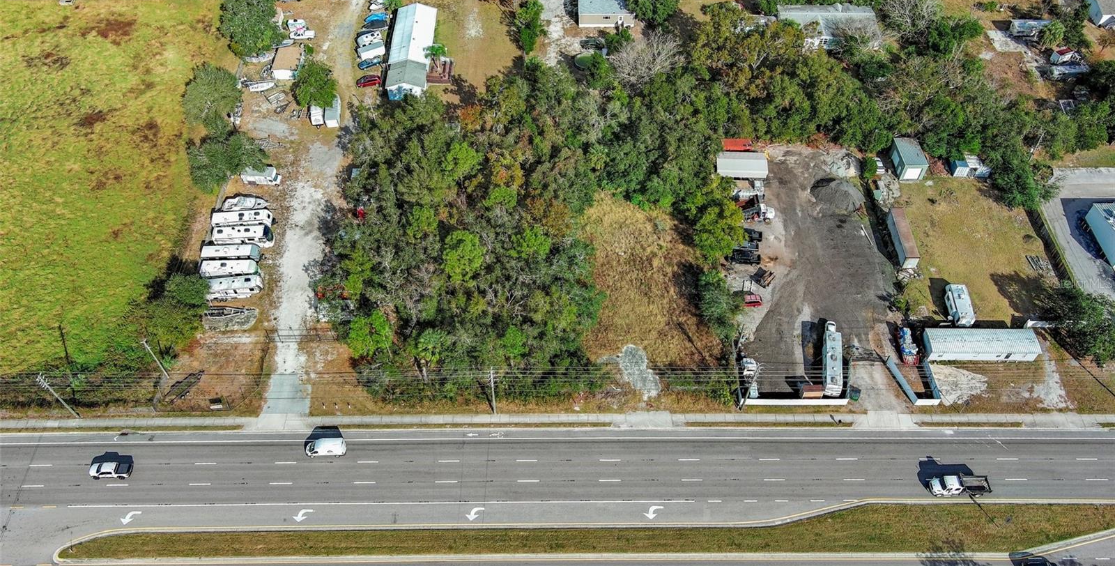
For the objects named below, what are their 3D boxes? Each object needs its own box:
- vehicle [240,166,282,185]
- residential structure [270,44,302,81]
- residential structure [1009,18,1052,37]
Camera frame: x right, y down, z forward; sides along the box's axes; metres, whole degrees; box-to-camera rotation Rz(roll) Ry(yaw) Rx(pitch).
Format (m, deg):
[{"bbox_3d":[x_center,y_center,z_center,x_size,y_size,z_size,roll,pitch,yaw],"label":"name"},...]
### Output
[{"bbox_3d":[-56.934,-20.572,172.967,7.028,2.744,2.345,5,50,4],"label":"vehicle"},{"bbox_3d":[-57.589,-46.962,191.882,4.900,2.600,8.000,2,50,2],"label":"residential structure"},{"bbox_3d":[106.810,-56.964,201.124,9.600,2.800,3.500,0,50,0],"label":"residential structure"}]

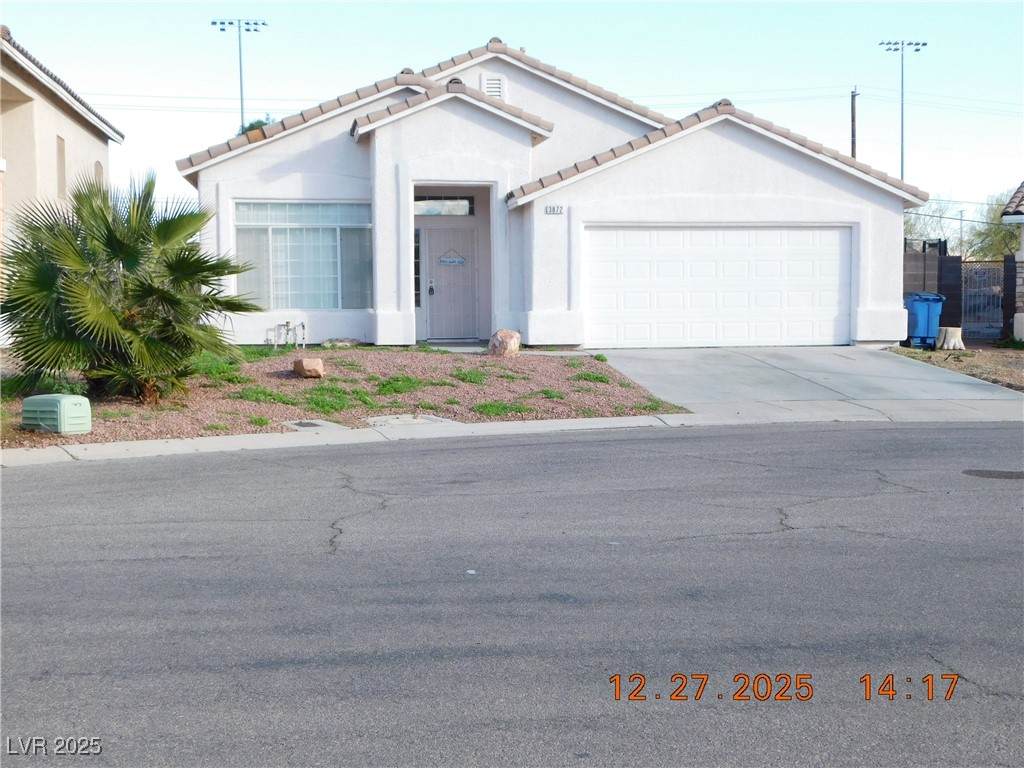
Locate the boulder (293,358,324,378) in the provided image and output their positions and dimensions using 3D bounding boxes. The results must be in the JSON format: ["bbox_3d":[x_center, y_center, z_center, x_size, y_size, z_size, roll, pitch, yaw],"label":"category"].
[{"bbox_3d":[-2.913,-0.222,19.100,0.430,0.280,0.360,-1,4,-9],"label":"boulder"}]

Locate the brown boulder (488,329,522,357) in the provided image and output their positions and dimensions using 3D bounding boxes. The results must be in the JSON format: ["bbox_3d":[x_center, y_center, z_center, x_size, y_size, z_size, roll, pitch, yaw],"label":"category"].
[{"bbox_3d":[-0.120,-0.684,22.200,0.540,0.470,0.450,-1,4,0],"label":"brown boulder"}]

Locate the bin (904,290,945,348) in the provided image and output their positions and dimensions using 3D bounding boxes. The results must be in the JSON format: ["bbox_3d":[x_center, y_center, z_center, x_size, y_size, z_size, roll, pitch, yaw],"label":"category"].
[{"bbox_3d":[7.774,-1.181,25.150,0.720,1.110,0.840,0,4,1],"label":"bin"}]

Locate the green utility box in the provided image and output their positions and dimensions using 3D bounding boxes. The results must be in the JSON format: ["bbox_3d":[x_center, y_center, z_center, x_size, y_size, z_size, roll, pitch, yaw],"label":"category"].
[{"bbox_3d":[-4.758,0.314,13.950,0.510,0.380,0.470,1,4,25],"label":"green utility box"}]

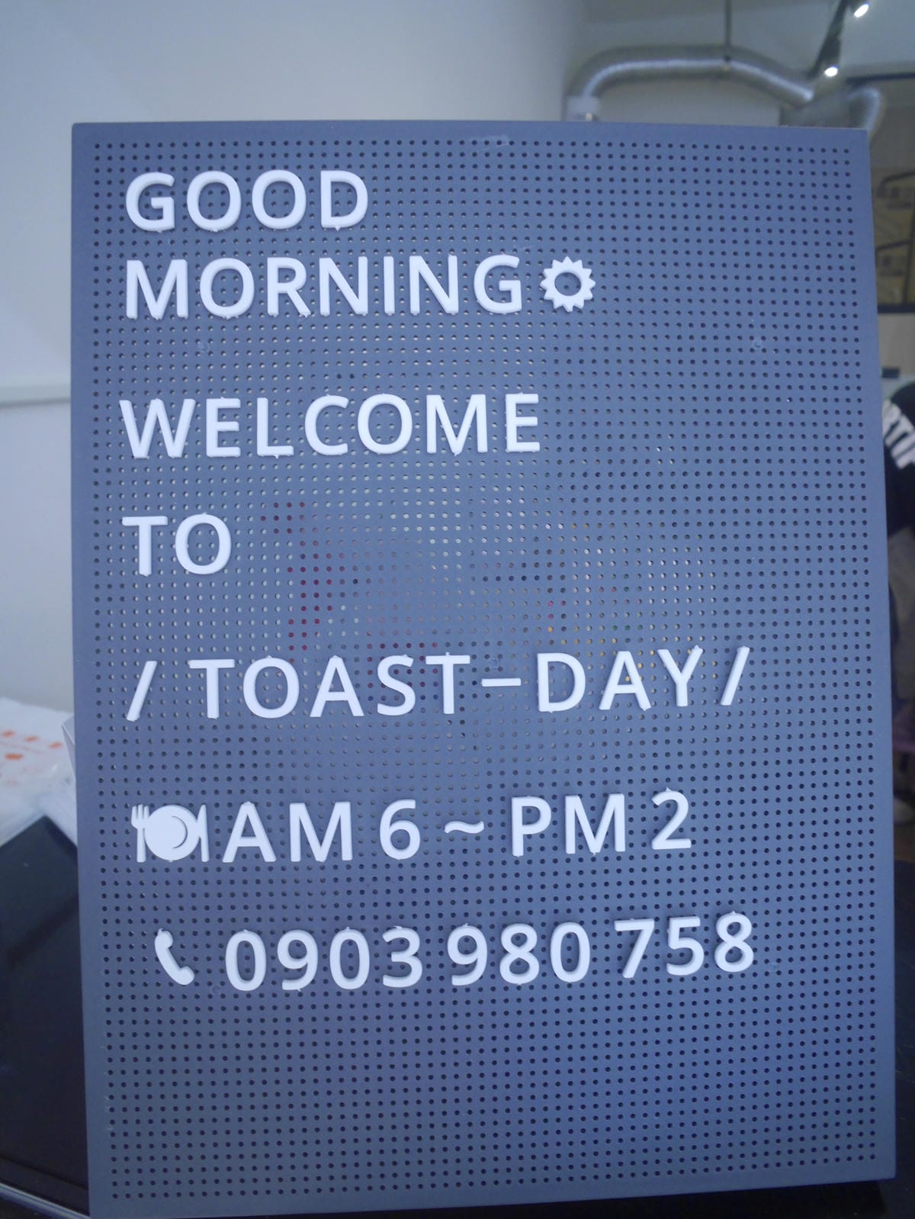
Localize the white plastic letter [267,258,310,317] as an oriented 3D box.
[{"bbox_3d":[-0.060,-0.115,0.351,0.014,0.020,0.003,-1,-1,-3],"label":"white plastic letter"}]

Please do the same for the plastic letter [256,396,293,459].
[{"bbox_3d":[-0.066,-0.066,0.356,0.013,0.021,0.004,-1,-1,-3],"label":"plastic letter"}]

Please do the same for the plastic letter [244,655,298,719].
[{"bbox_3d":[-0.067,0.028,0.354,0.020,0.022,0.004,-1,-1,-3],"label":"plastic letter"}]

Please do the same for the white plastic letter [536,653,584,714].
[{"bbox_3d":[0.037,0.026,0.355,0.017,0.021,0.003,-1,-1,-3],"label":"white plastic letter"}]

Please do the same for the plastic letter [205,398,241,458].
[{"bbox_3d":[-0.083,-0.065,0.349,0.011,0.020,0.003,-1,-1,-3],"label":"plastic letter"}]

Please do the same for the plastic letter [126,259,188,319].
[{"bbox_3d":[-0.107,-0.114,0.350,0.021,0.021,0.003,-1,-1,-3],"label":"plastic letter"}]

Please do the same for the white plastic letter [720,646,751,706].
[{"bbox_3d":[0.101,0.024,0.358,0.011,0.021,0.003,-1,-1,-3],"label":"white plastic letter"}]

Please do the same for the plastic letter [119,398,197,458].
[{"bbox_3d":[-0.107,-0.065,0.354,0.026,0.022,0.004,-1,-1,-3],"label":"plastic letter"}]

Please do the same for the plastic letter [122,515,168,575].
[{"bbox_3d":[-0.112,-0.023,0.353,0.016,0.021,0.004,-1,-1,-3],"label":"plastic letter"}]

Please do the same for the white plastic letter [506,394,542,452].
[{"bbox_3d":[0.024,-0.067,0.355,0.012,0.020,0.003,-1,-1,-3],"label":"white plastic letter"}]

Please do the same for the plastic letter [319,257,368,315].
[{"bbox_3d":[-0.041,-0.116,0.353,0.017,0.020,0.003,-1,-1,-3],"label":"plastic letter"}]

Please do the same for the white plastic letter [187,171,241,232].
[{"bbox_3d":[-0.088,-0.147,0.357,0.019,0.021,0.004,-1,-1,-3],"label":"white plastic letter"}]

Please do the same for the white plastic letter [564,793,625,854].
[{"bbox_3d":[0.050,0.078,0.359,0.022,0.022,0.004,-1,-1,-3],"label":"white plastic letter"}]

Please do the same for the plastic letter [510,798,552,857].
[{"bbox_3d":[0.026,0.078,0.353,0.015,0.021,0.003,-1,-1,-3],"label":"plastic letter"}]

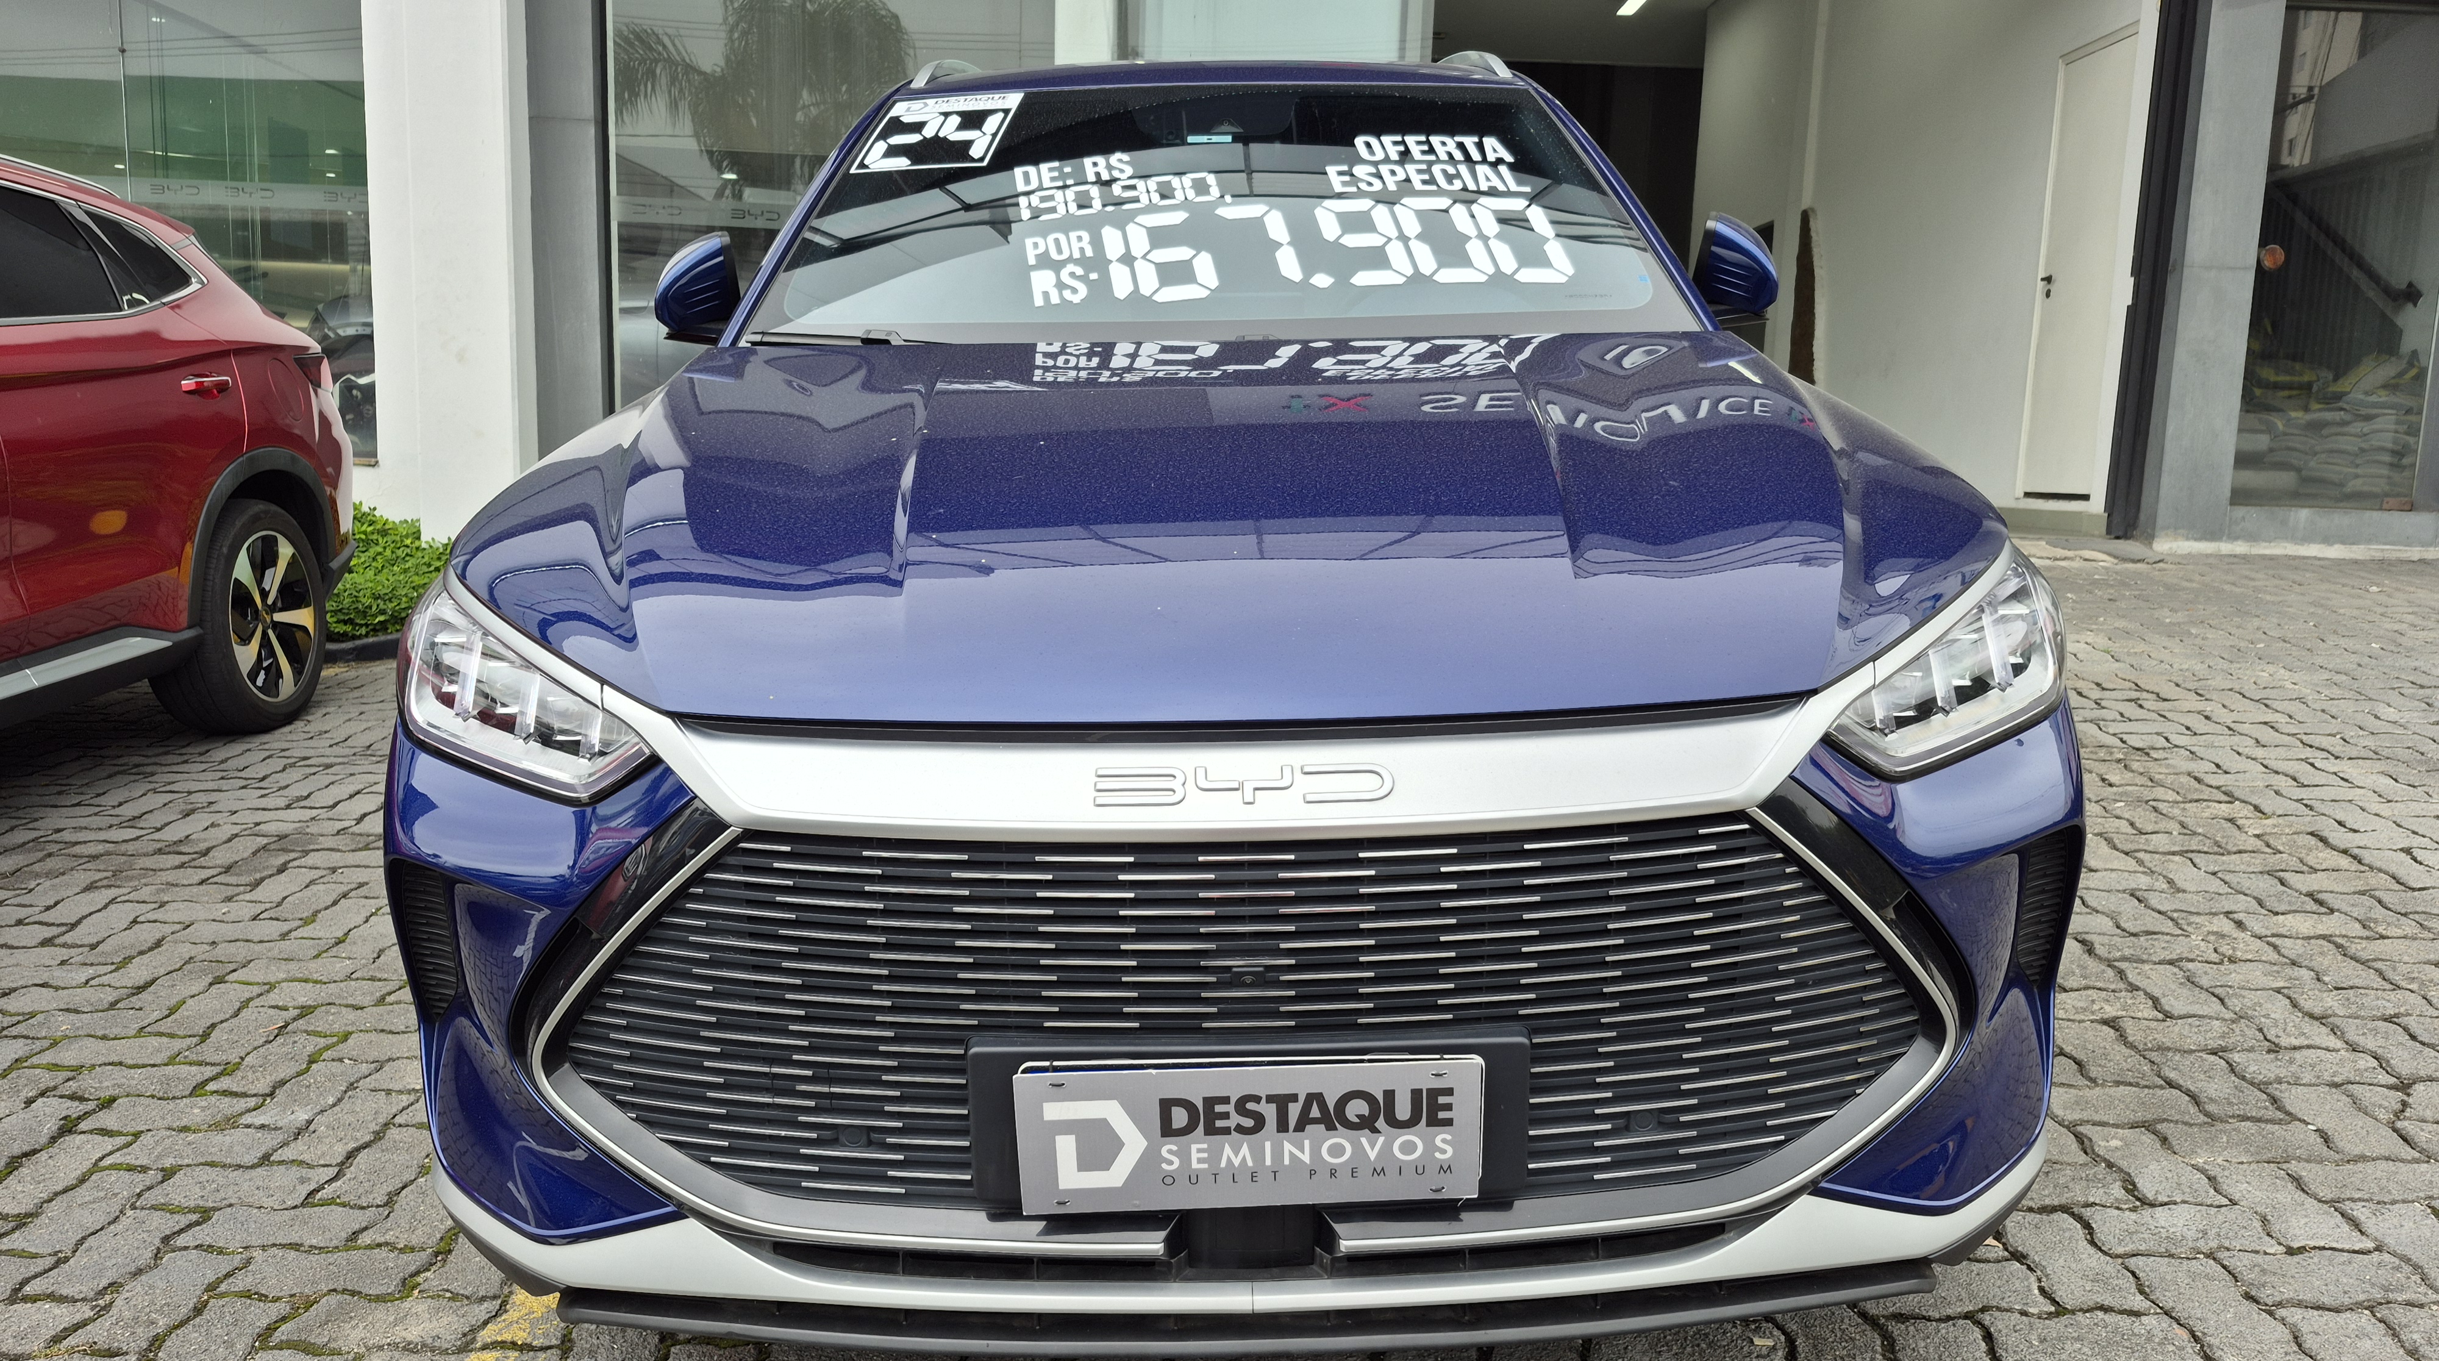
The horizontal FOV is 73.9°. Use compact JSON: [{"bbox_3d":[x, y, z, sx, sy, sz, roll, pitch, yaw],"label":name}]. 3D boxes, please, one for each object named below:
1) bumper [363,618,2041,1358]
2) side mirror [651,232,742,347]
[{"bbox_3d":[0.021,0.276,1.606,1.850,0.610,0.530,-1,11,0],"label":"bumper"},{"bbox_3d":[-0.938,-0.716,2.950,0.200,0.190,0.150,0,11,3],"label":"side mirror"}]

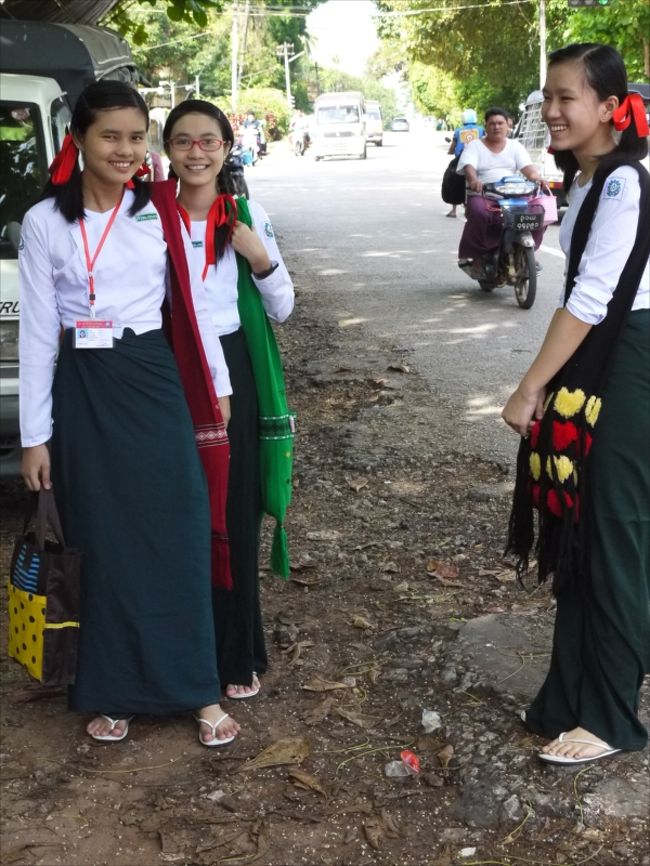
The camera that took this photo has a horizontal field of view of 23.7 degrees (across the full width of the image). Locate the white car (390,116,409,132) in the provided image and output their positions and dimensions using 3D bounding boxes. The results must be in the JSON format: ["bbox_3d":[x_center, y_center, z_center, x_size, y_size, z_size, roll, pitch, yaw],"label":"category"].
[{"bbox_3d":[6.959,-28.342,143.000,1.690,1.450,4.200,1,12,3],"label":"white car"}]

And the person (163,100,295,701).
[{"bbox_3d":[-0.290,-0.088,4.032,0.430,1.517,0.320,-1,11,-3],"label":"person"}]

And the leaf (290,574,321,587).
[{"bbox_3d":[-0.065,0.490,5.142,0.100,0.025,0.080,0,12,0],"label":"leaf"}]

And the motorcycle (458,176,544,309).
[{"bbox_3d":[1.506,-1.644,13.091,0.680,1.040,1.860,-2,12,-8],"label":"motorcycle"}]

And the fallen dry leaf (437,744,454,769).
[{"bbox_3d":[0.281,0.753,3.613,0.042,0.022,0.090,-1,11,0],"label":"fallen dry leaf"}]

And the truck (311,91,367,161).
[{"bbox_3d":[0.584,-10.674,53.800,1.680,2.280,4.700,0,11,3],"label":"truck"}]

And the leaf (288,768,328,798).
[{"bbox_3d":[-0.038,0.810,3.583,0.050,0.027,0.130,-8,14,-33],"label":"leaf"}]

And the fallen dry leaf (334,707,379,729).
[{"bbox_3d":[0.081,0.731,3.984,0.060,0.022,0.125,-10,15,-39],"label":"fallen dry leaf"}]

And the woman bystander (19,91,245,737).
[{"bbox_3d":[-0.472,-0.048,3.734,0.500,1.561,0.330,-1,11,-3],"label":"woman bystander"}]

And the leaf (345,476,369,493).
[{"bbox_3d":[0.131,0.215,6.428,0.100,0.045,0.120,0,12,0],"label":"leaf"}]

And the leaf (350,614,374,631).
[{"bbox_3d":[0.111,0.559,4.579,0.045,0.022,0.085,-8,13,-31],"label":"leaf"}]

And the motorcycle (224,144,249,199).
[{"bbox_3d":[-1.655,-4.104,24.986,0.700,1.070,1.880,-4,12,-20],"label":"motorcycle"}]

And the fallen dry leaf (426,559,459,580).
[{"bbox_3d":[0.385,0.447,5.085,0.100,0.035,0.120,-1,11,0],"label":"fallen dry leaf"}]

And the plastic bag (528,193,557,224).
[{"bbox_3d":[1.695,-1.768,12.146,0.240,0.270,0.120,-2,12,-8],"label":"plastic bag"}]

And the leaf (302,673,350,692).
[{"bbox_3d":[0.004,0.658,4.091,0.120,0.025,0.080,-1,11,0],"label":"leaf"}]

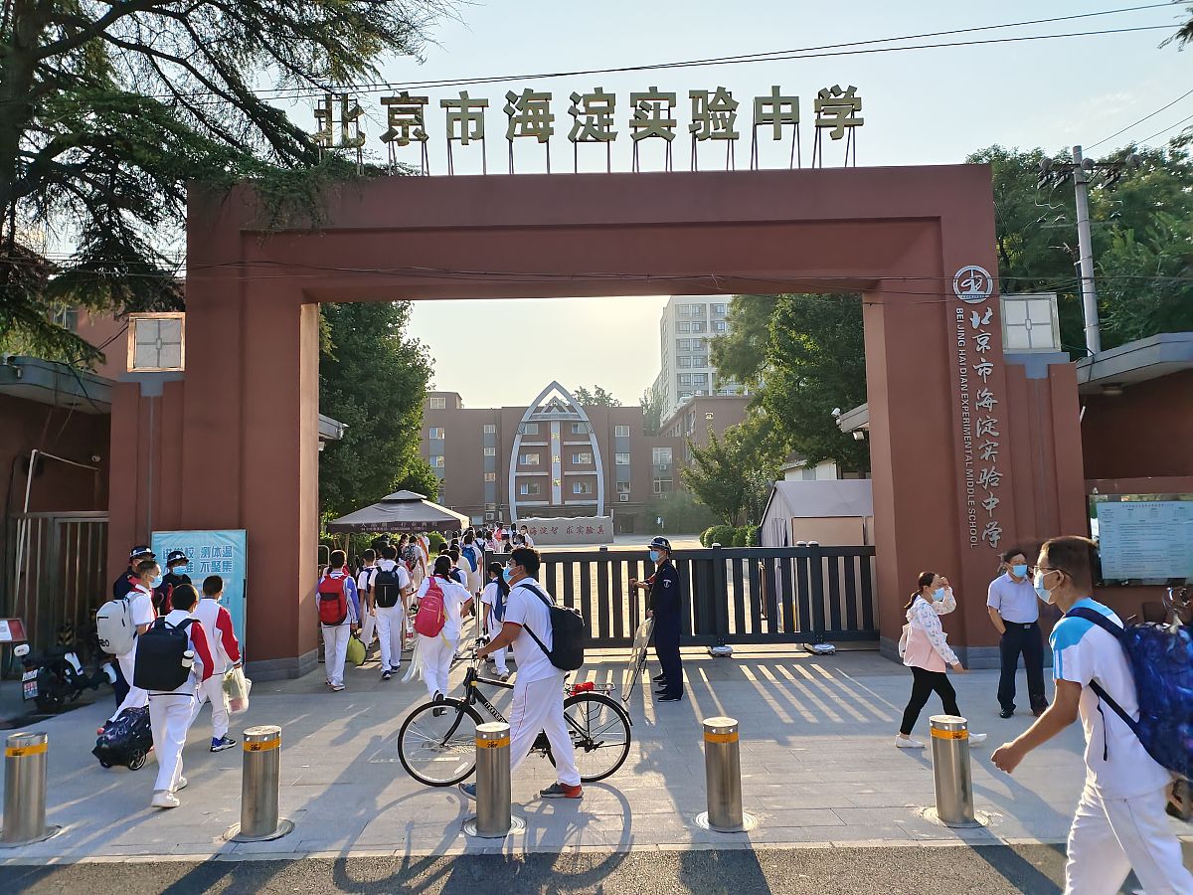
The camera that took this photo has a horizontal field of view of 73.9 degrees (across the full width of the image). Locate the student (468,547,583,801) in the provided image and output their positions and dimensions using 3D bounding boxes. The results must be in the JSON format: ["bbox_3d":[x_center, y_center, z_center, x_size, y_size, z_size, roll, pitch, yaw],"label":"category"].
[{"bbox_3d":[-0.510,1.586,5.609,0.850,1.730,0.550,-1,-5,-2],"label":"student"}]

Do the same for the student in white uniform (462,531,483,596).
[{"bbox_3d":[-2.666,2.725,17.094,0.480,1.667,0.580,-1,-5,0],"label":"student in white uniform"}]

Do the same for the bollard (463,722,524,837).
[{"bbox_3d":[-0.681,2.186,5.269,0.400,0.635,0.400,-1,-5,0],"label":"bollard"}]

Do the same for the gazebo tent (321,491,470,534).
[{"bbox_3d":[-4.538,2.380,18.809,3.000,2.730,2.600,-1,-5,-4],"label":"gazebo tent"}]

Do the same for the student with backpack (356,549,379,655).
[{"bbox_3d":[-3.416,2.291,11.816,0.460,1.540,0.420,-2,-5,7],"label":"student with backpack"}]

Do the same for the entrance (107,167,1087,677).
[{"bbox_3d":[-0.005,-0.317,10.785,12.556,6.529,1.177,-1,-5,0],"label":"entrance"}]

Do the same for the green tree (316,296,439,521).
[{"bbox_3d":[-6.281,-0.309,20.117,4.800,8.300,4.800,-1,-5,0],"label":"green tree"}]

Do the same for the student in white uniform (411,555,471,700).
[{"bbox_3d":[-1.710,2.000,8.635,0.620,1.626,0.600,-1,-5,0],"label":"student in white uniform"}]

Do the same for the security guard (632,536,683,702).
[{"bbox_3d":[0.661,1.825,8.565,0.500,1.725,0.500,0,-5,-13],"label":"security guard"}]

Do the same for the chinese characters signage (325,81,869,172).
[{"bbox_3d":[-0.128,-4.276,10.705,7.458,1.258,0.400,-1,-5,0],"label":"chinese characters signage"}]

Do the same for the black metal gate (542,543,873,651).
[{"bbox_3d":[1.263,2.164,11.253,5.562,1.519,0.300,-1,-5,0],"label":"black metal gate"}]

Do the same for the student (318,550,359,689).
[{"bbox_3d":[-3.067,2.034,9.422,0.480,1.615,0.500,-2,-5,5],"label":"student"}]

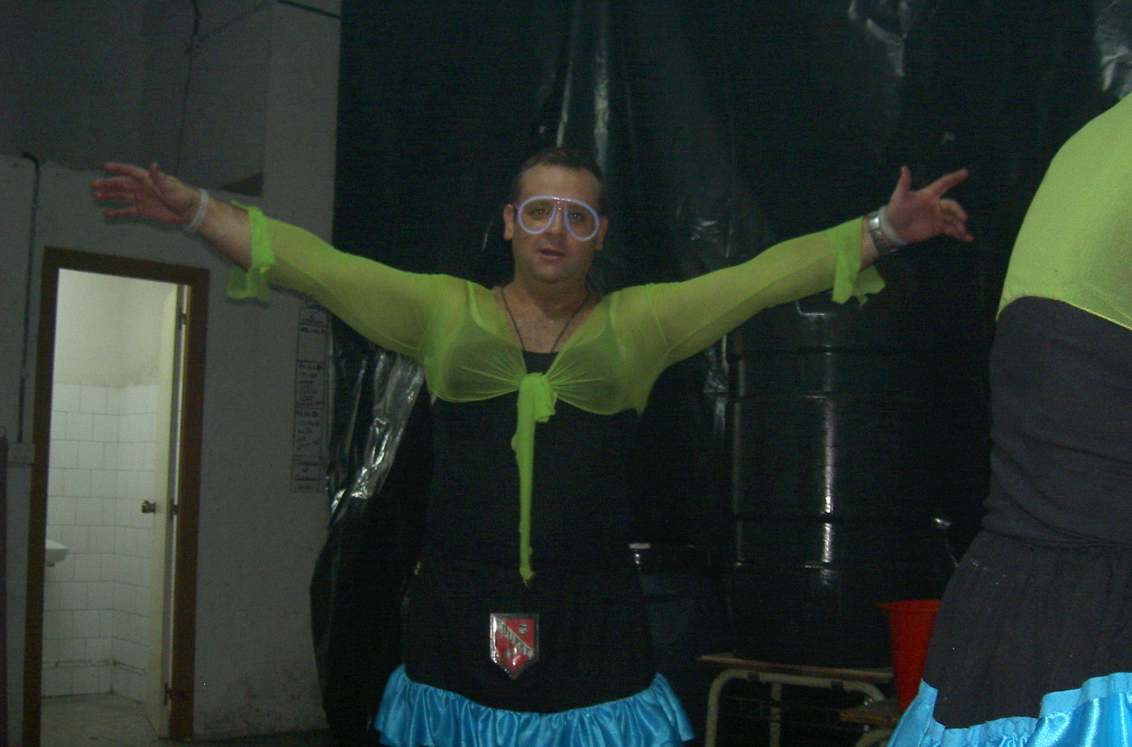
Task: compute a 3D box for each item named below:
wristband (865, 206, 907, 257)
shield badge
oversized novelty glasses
[{"bbox_3d":[0.552,-0.245,2.190,0.043,0.078,0.064,-28,0,20],"label":"wristband"},{"bbox_3d":[-0.089,0.468,2.190,0.083,0.112,0.012,1,-5,5],"label":"shield badge"},{"bbox_3d":[-0.012,-0.288,2.365,0.155,0.073,0.120,7,7,-1],"label":"oversized novelty glasses"}]

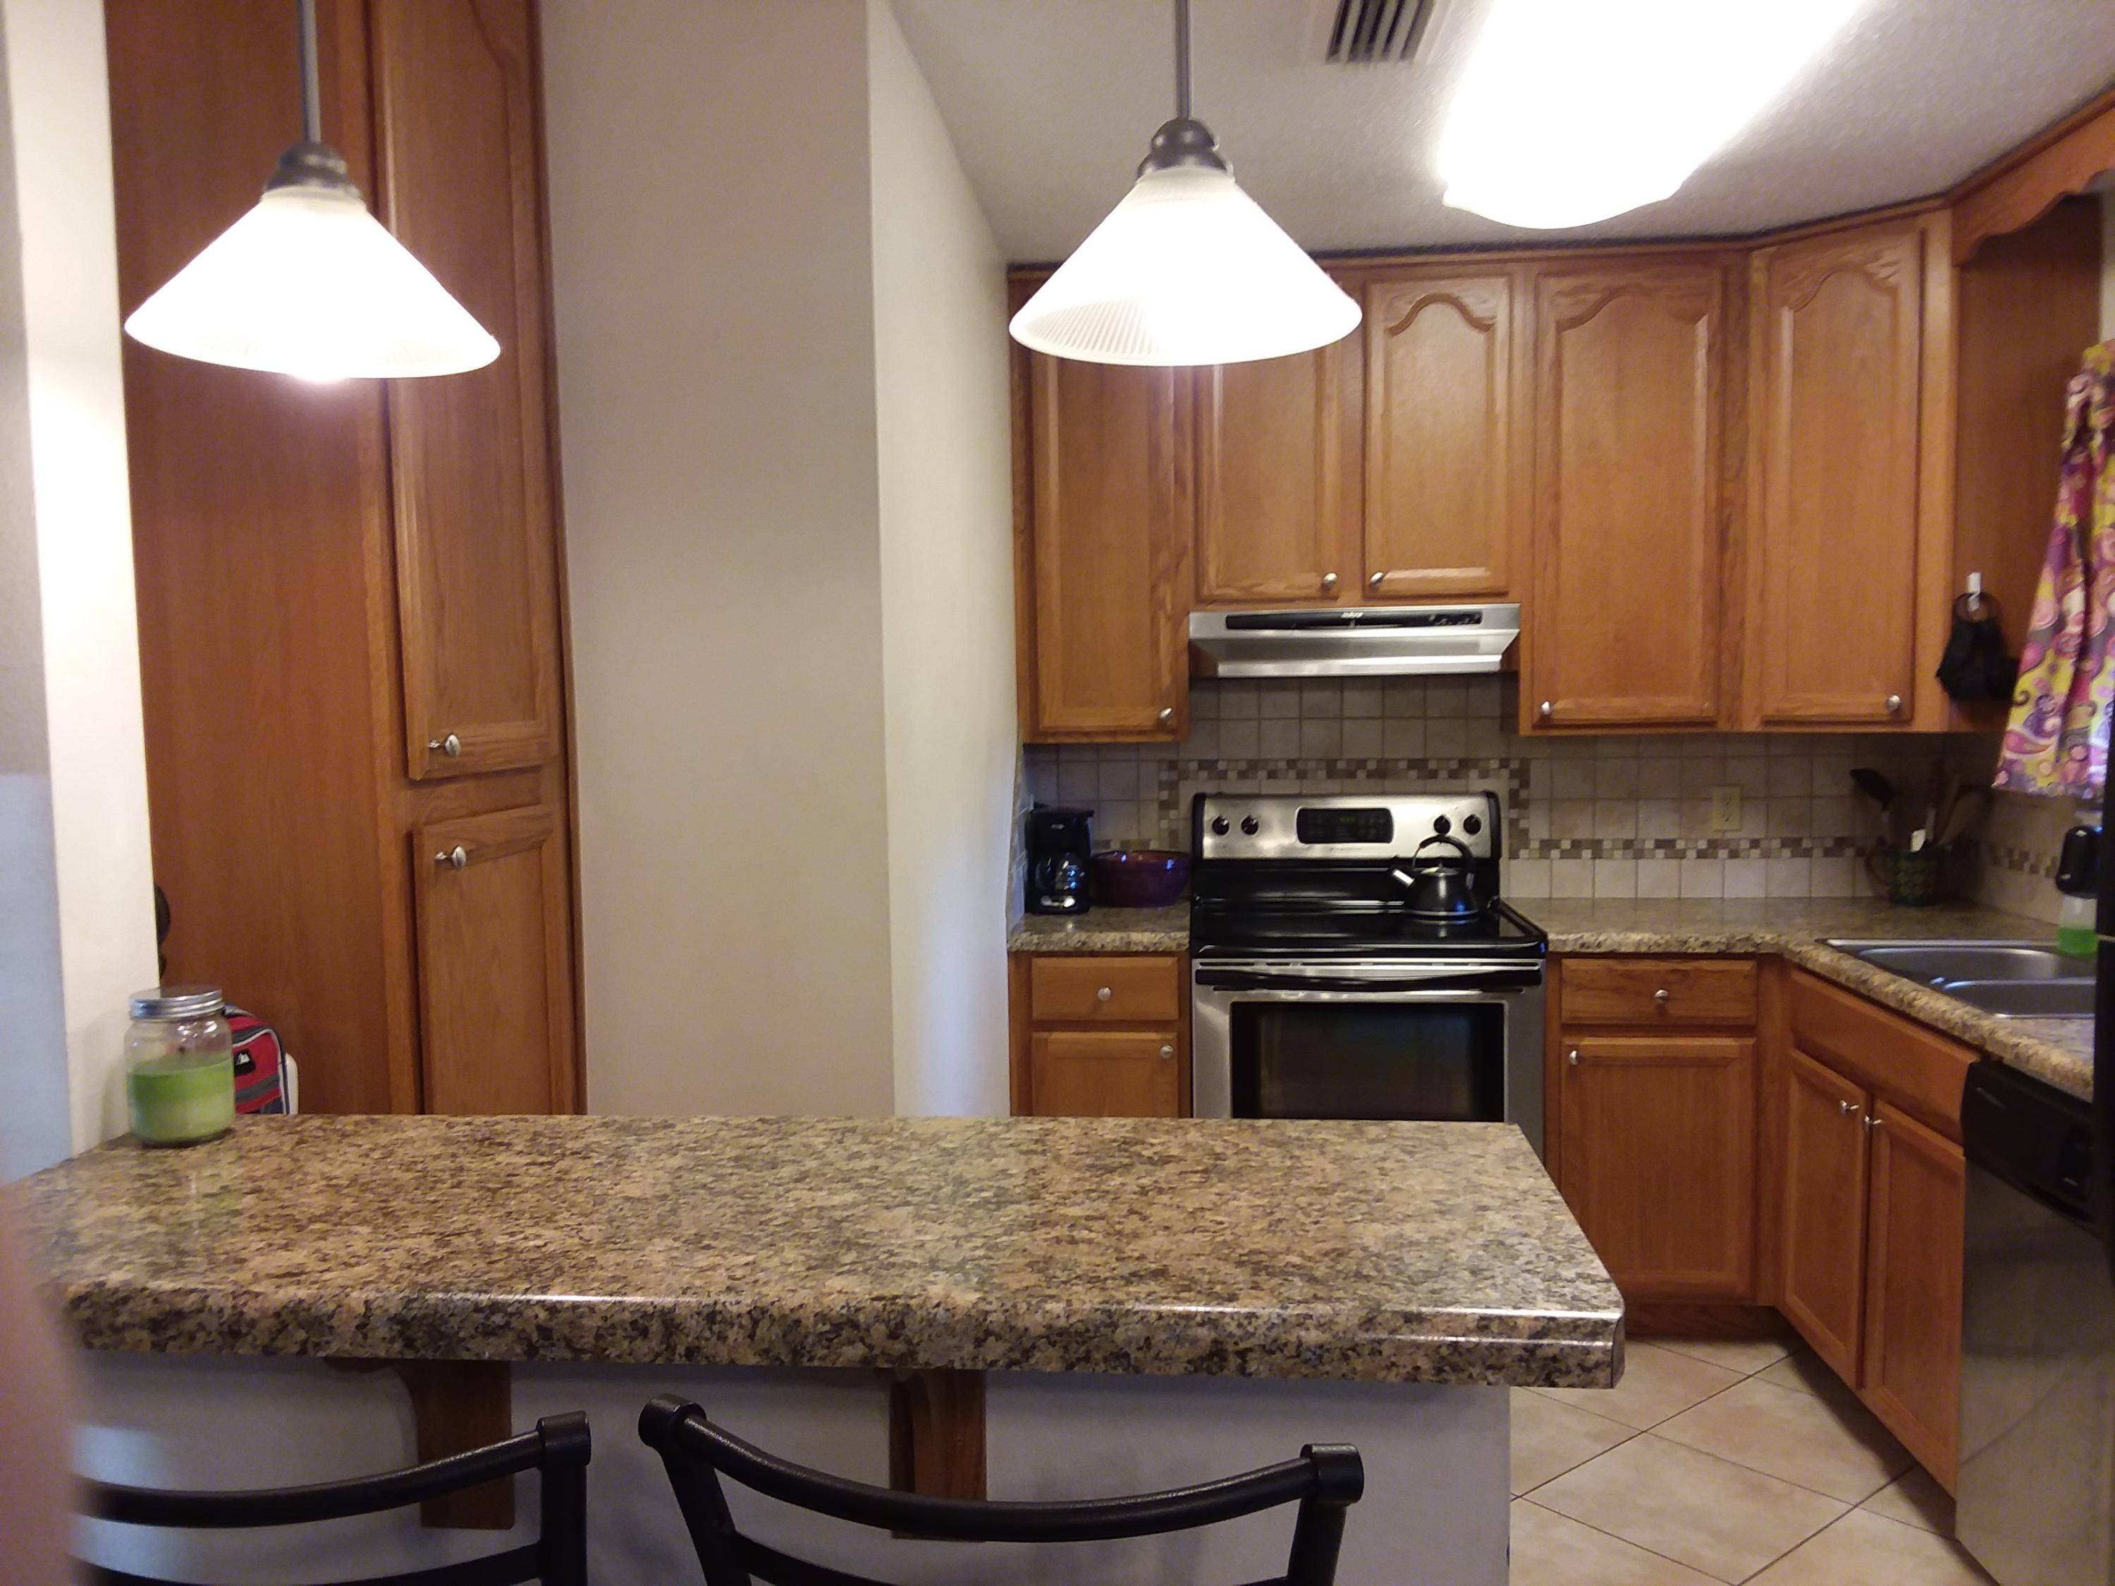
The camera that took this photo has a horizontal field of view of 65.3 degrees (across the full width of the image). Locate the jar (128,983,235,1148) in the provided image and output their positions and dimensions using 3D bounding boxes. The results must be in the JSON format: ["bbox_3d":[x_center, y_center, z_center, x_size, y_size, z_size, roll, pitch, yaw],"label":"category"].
[{"bbox_3d":[-0.786,0.242,1.480,0.086,0.128,0.086,-1,4,0],"label":"jar"}]

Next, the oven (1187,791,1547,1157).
[{"bbox_3d":[0.699,0.611,3.863,0.760,1.180,0.670,0,4,5],"label":"oven"}]

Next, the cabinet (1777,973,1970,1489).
[{"bbox_3d":[1.796,0.800,3.062,0.620,0.868,0.905,0,4,5],"label":"cabinet"}]

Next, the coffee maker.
[{"bbox_3d":[0.006,0.159,4.029,0.150,0.248,0.200,0,4,5],"label":"coffee maker"}]

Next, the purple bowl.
[{"bbox_3d":[0.212,0.216,4.088,0.243,0.122,0.243,0,4,5],"label":"purple bowl"}]

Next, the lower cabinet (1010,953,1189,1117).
[{"bbox_3d":[0.125,0.764,3.957,0.397,0.872,0.625,0,4,5],"label":"lower cabinet"}]

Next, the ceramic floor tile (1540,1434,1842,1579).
[{"bbox_3d":[1.117,1.263,2.926,0.400,0.010,0.400,-4,5,-39],"label":"ceramic floor tile"}]

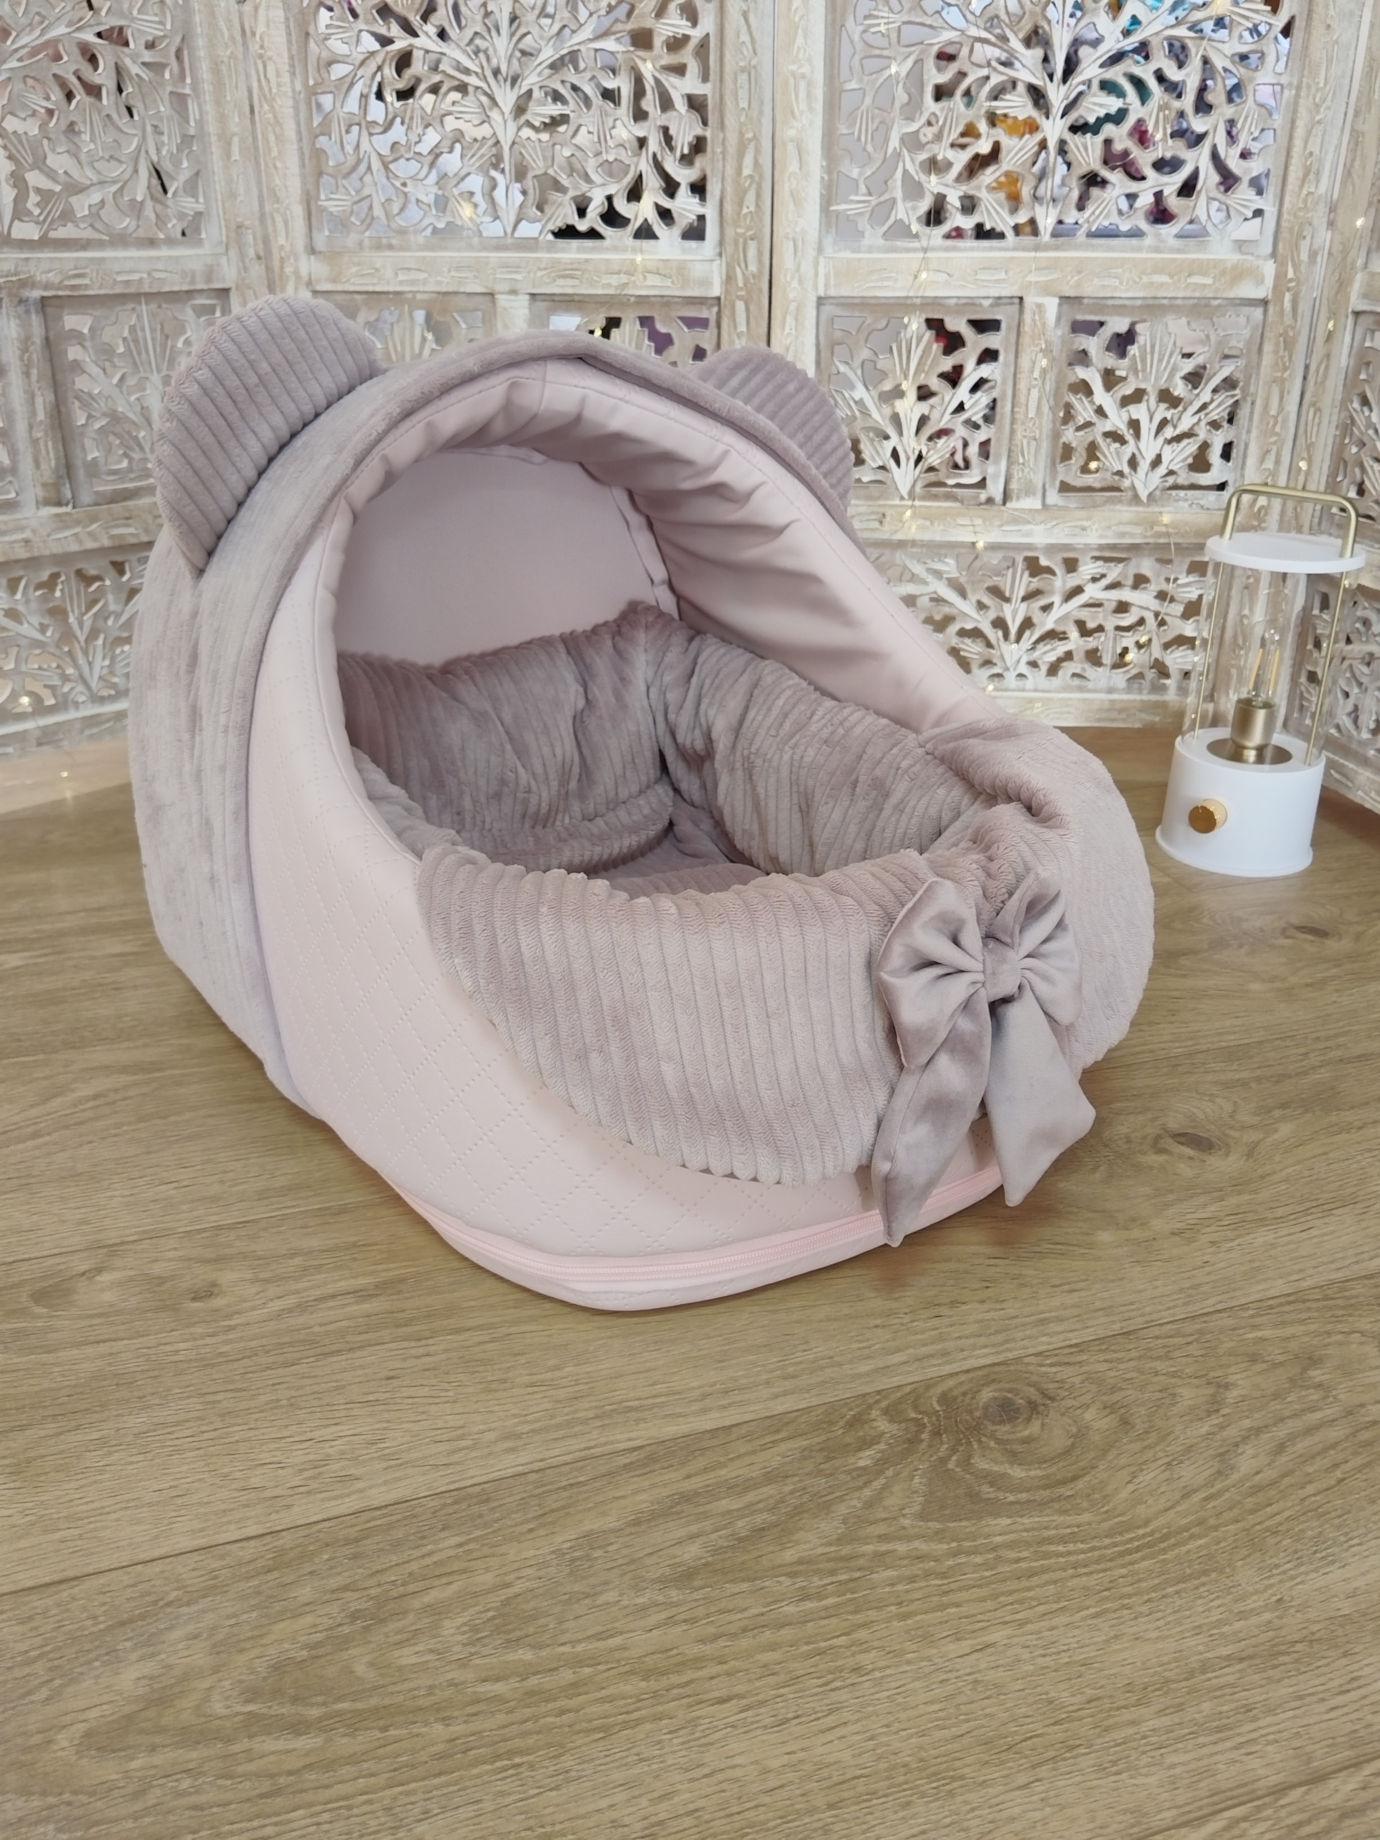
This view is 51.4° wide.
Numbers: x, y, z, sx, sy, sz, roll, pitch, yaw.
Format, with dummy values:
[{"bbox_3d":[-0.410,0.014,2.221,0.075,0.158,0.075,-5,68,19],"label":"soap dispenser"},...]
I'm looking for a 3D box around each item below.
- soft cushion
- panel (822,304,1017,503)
[{"bbox_3d":[-0.014,-0.030,0.844,0.410,0.195,0.510,-16,29,-31],"label":"soft cushion"},{"bbox_3d":[0.221,-0.498,1.374,0.182,0.182,0.018,1,25,2],"label":"panel"}]

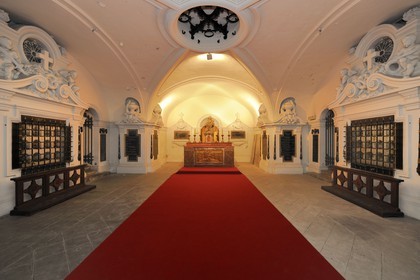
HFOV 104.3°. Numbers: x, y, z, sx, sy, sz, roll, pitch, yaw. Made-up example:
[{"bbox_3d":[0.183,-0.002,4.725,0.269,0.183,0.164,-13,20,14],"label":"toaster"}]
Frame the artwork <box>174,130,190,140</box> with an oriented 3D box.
[{"bbox_3d":[-1.825,-0.288,10.700,1.003,0.537,0.060,0,0,0],"label":"artwork"}]

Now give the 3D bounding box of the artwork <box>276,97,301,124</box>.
[{"bbox_3d":[3.628,-1.350,7.500,1.102,1.249,0.420,0,0,0],"label":"artwork"}]

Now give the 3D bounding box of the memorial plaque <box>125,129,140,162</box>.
[{"bbox_3d":[-3.468,0.268,7.360,0.744,1.483,0.070,0,0,0],"label":"memorial plaque"}]

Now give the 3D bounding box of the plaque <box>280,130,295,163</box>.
[{"bbox_3d":[3.527,0.293,7.360,0.744,1.442,0.070,0,0,0],"label":"plaque"}]

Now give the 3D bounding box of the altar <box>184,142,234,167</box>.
[{"bbox_3d":[-0.020,0.820,8.900,2.550,1.140,1.100,0,0,0],"label":"altar"}]

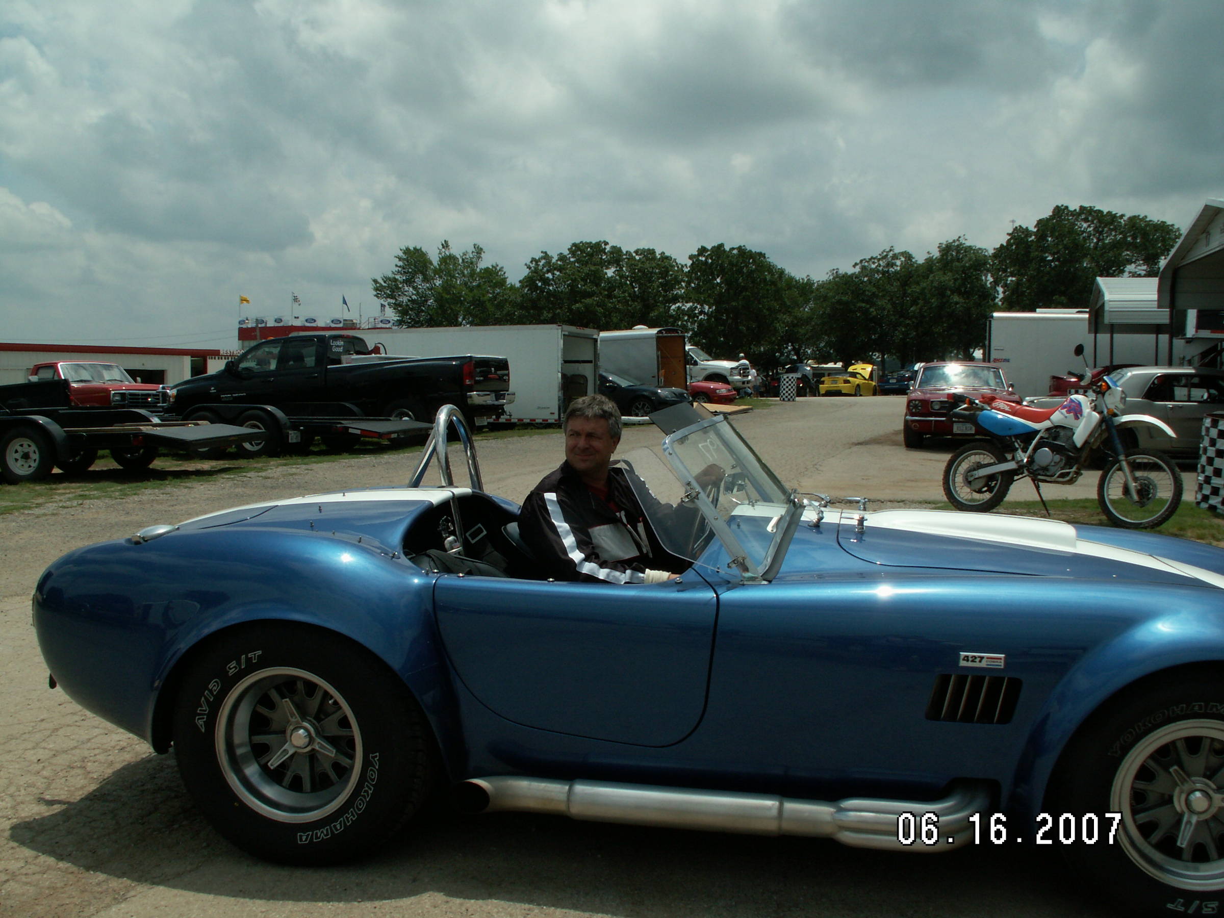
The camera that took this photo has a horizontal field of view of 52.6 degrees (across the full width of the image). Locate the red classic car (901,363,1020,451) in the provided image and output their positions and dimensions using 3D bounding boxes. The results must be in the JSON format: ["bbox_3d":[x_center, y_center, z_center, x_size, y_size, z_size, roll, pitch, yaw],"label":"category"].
[{"bbox_3d":[5.773,-0.985,20.382,1.750,1.300,4.600,1,5,15],"label":"red classic car"}]

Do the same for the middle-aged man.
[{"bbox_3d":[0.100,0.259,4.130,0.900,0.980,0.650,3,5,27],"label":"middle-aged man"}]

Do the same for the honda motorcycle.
[{"bbox_3d":[3.940,-0.177,10.980,2.170,1.460,0.830,4,6,39],"label":"honda motorcycle"}]

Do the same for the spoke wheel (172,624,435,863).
[{"bbox_3d":[-0.830,0.745,3.370,0.690,0.690,0.280,2,5,11],"label":"spoke wheel"}]

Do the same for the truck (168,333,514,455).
[{"bbox_3d":[-5.064,-1.240,22.492,6.300,1.950,2.300,-1,4,16],"label":"truck"}]

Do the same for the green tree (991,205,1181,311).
[{"bbox_3d":[23.833,-7.896,62.000,9.500,9.700,9.000,1,4,0],"label":"green tree"}]

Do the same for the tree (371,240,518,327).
[{"bbox_3d":[-8.408,-7.377,62.000,7.600,7.800,7.200,1,4,0],"label":"tree"}]

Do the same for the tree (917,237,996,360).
[{"bbox_3d":[21.170,-9.043,76.000,5.200,9.102,5.200,0,5,0],"label":"tree"}]

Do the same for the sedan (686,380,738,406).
[{"bbox_3d":[1.980,-2.506,41.600,4.400,1.340,1.700,3,5,22],"label":"sedan"}]

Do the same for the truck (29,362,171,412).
[{"bbox_3d":[-12.130,-1.310,27.870,5.150,1.780,1.980,3,5,30],"label":"truck"}]

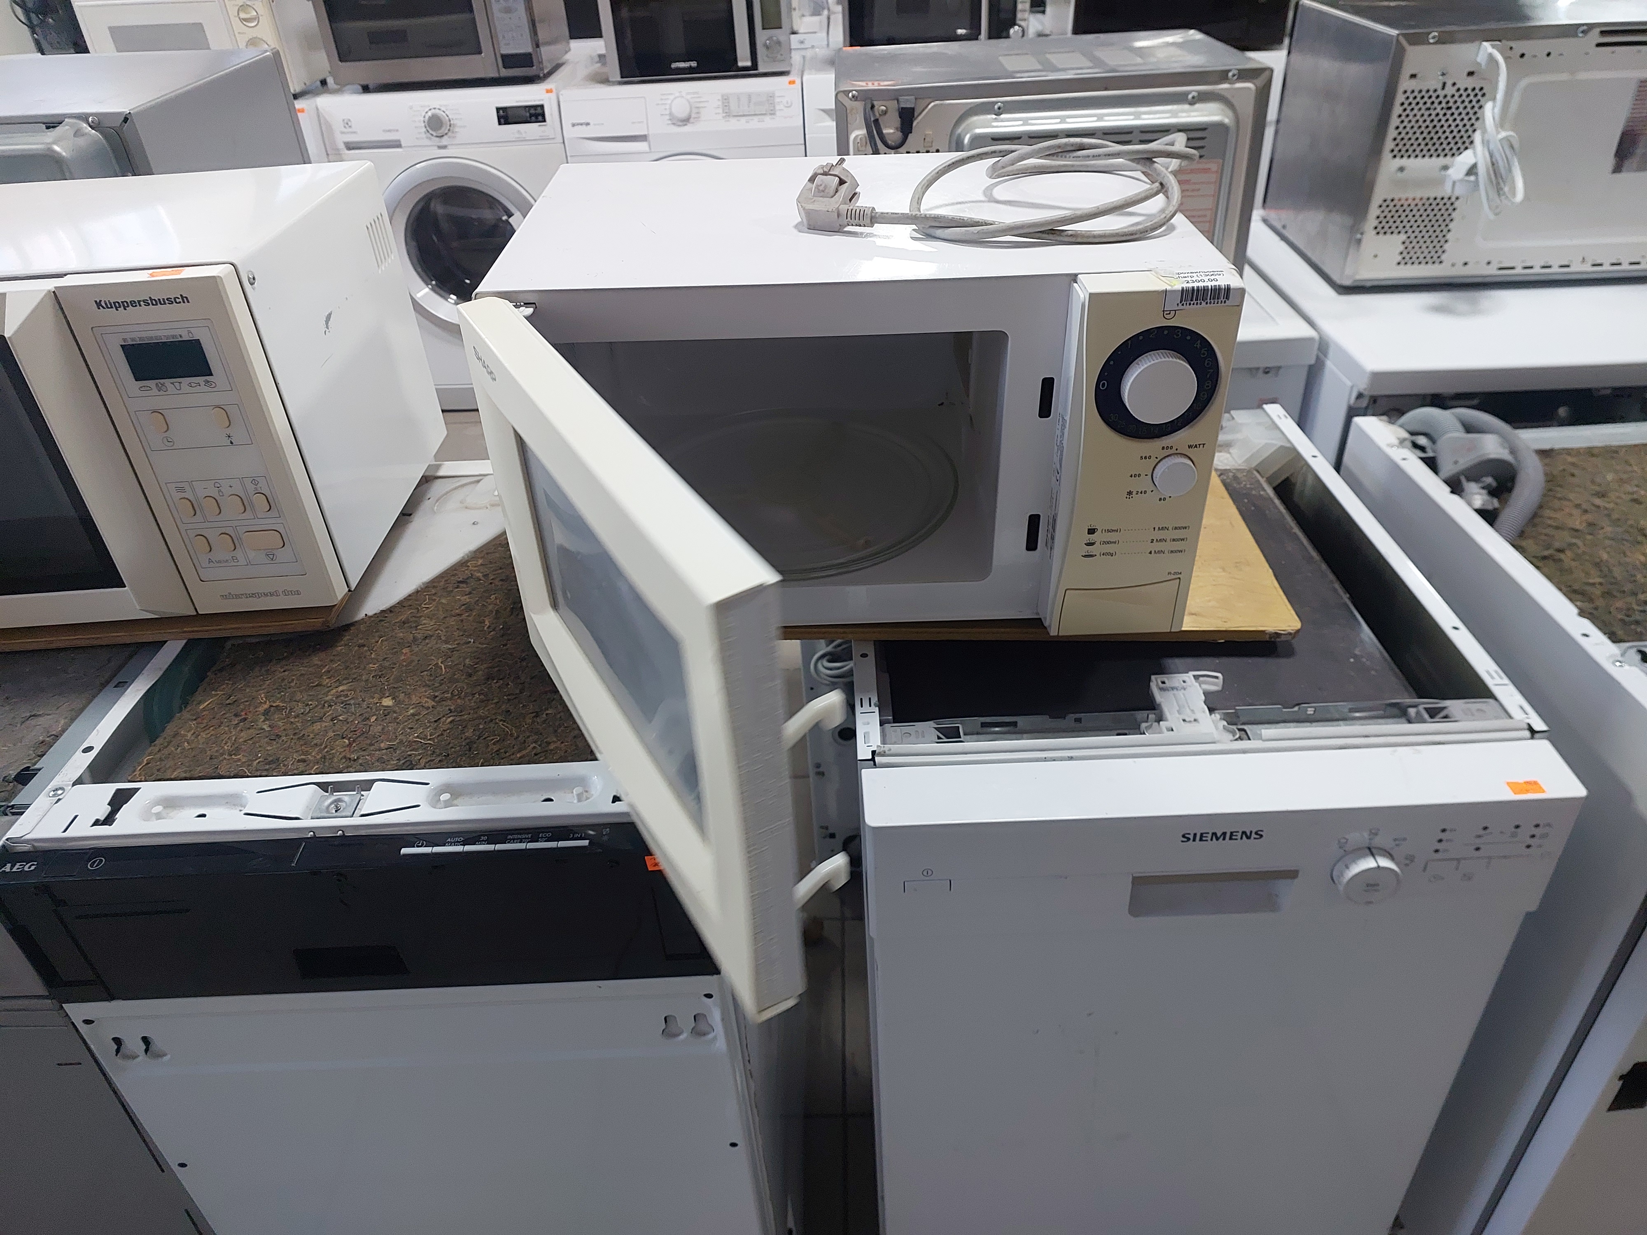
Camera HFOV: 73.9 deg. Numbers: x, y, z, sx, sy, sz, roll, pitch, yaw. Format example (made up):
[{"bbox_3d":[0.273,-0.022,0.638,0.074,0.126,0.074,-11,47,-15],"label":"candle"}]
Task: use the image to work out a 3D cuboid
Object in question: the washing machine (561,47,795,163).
[{"bbox_3d":[-0.363,-1.106,3.144,0.597,0.850,0.600,-5,35,-4],"label":"washing machine"}]

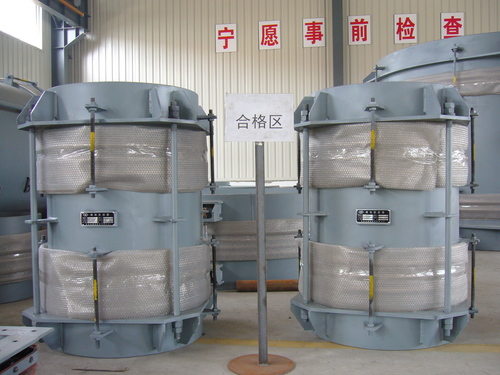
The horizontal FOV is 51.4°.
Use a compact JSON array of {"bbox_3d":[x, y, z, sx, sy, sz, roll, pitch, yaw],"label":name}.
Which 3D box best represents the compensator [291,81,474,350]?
[{"bbox_3d":[0.727,0.133,2.888,0.944,1.287,0.944,0,1,19],"label":"compensator"}]

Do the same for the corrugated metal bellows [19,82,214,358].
[{"bbox_3d":[-0.667,0.148,2.825,0.944,1.287,0.944,0,1,4],"label":"corrugated metal bellows"}]

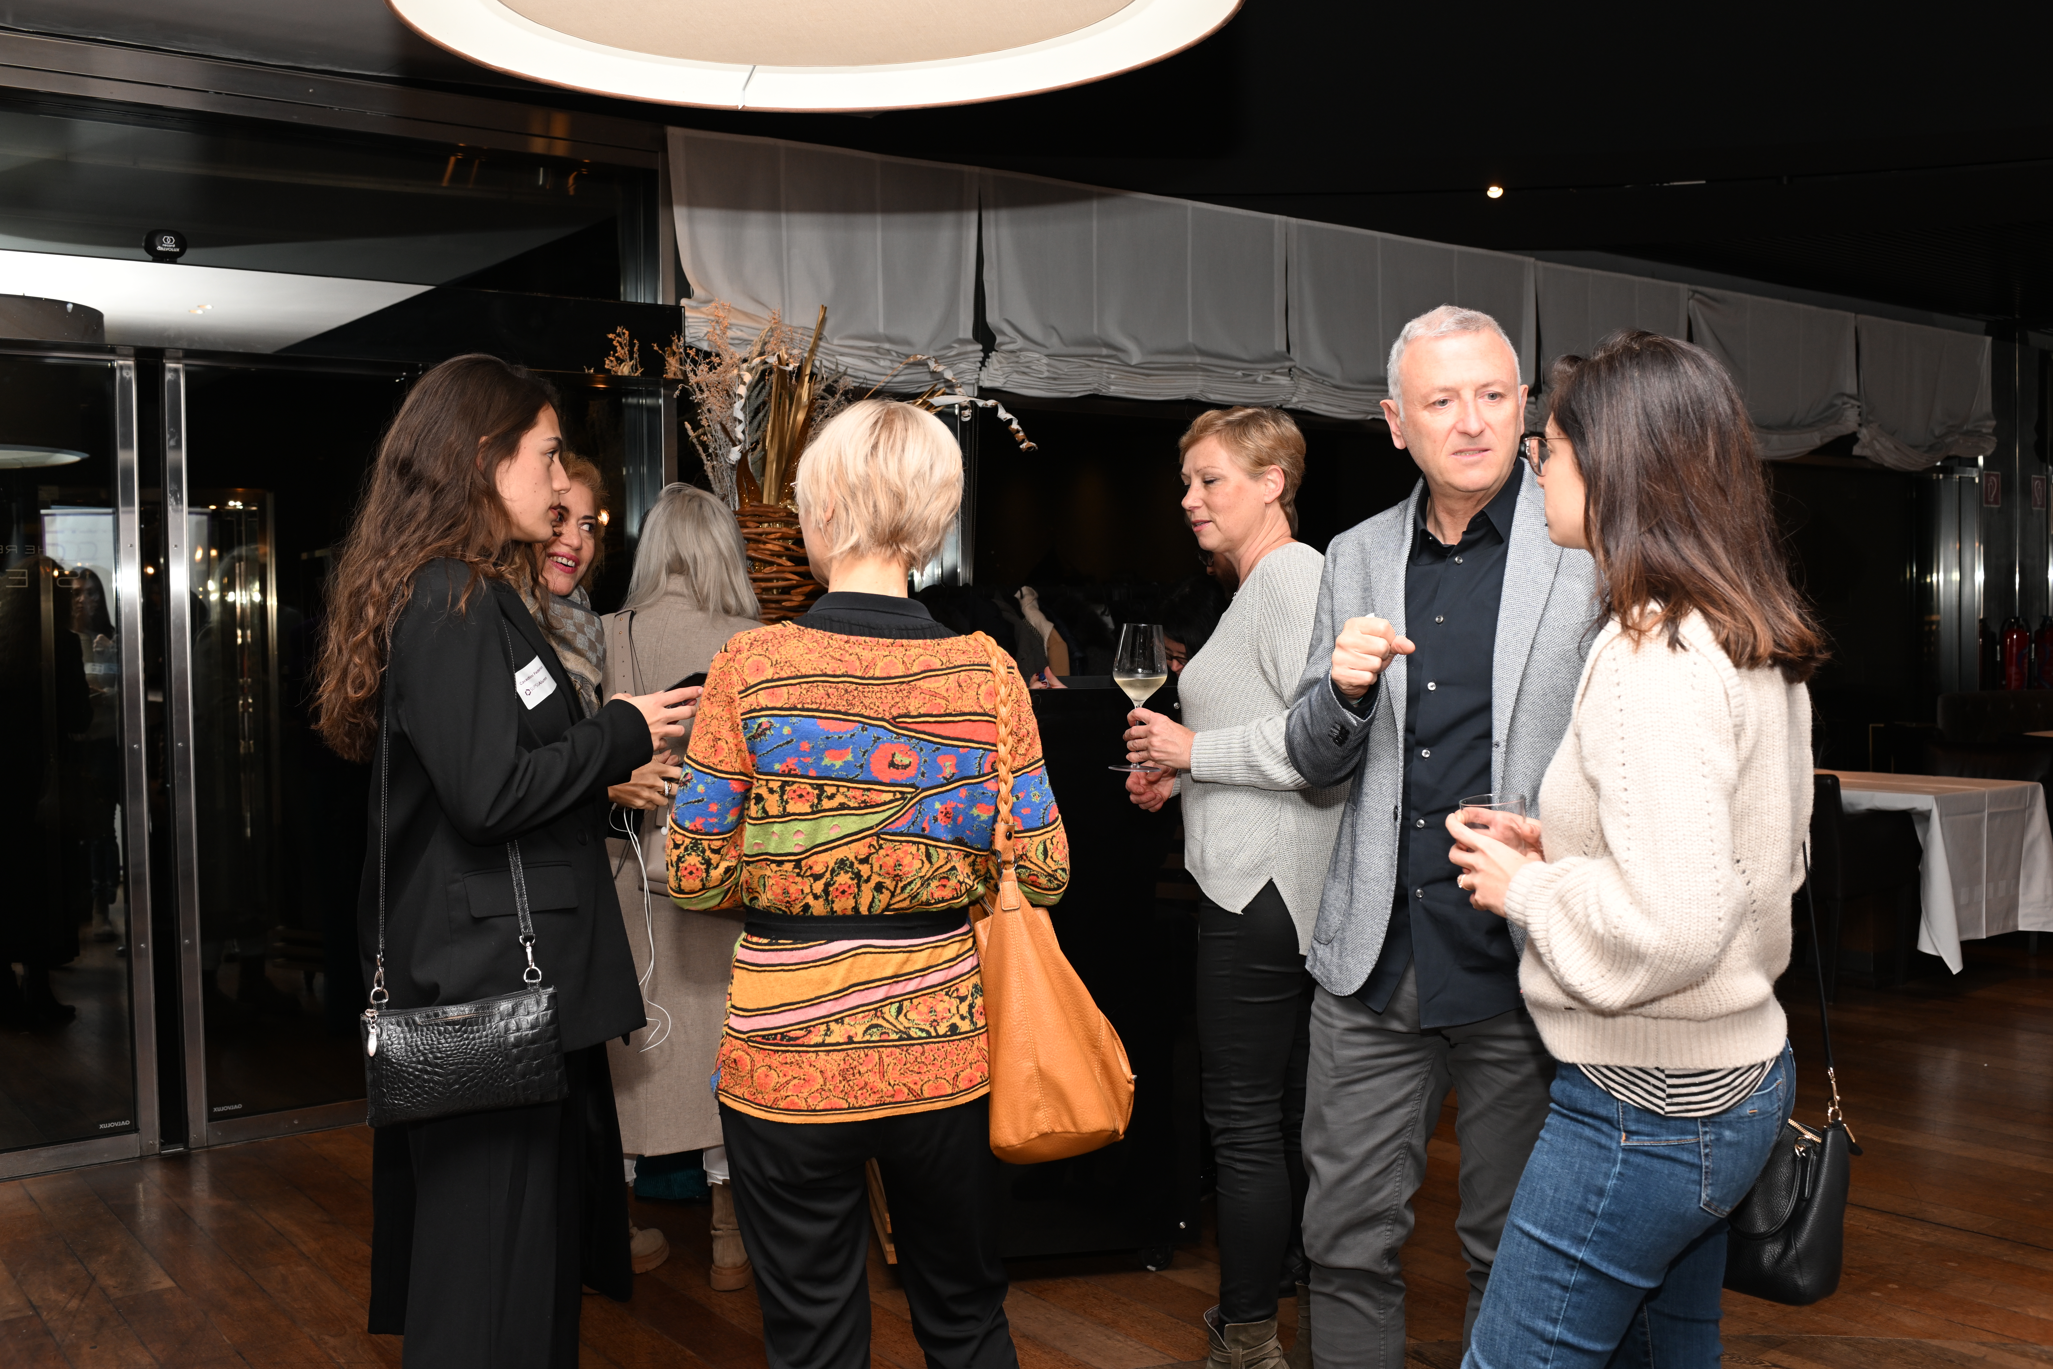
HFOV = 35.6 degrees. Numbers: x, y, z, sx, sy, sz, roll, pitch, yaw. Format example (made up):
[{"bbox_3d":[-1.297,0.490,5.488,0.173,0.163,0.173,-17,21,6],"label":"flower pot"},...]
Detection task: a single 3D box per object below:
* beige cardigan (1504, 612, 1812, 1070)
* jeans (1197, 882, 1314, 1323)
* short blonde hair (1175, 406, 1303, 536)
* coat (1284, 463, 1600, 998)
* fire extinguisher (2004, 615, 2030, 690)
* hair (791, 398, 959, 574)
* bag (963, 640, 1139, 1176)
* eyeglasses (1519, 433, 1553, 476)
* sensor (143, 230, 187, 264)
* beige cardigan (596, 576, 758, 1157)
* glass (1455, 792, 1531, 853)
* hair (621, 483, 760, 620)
[{"bbox_3d":[0.667,0.146,3.350,0.290,0.500,0.430,0,2,29],"label":"beige cardigan"},{"bbox_3d":[0.389,0.629,5.220,0.270,0.810,0.340,-1,2,5],"label":"jeans"},{"bbox_3d":[0.354,-0.347,5.200,0.205,0.210,0.180,-2,2,-37],"label":"short blonde hair"},{"bbox_3d":[0.532,0.057,3.930,0.460,0.650,0.310,-1,2,-5],"label":"coat"},{"bbox_3d":[5.552,-0.126,17.900,0.170,0.520,0.160,0,2,38],"label":"fire extinguisher"},{"bbox_3d":[-0.174,-0.235,3.740,0.195,0.205,0.205,-2,2,-18],"label":"hair"},{"bbox_3d":[0.029,0.240,3.680,0.170,0.585,0.310,-1,2,18],"label":"bag"},{"bbox_3d":[0.591,-0.239,3.330,0.140,0.047,0.140,0,2,24],"label":"eyeglasses"},{"bbox_3d":[-2.215,-1.130,8.220,0.065,0.087,0.115,0,2,38],"label":"sensor"},{"bbox_3d":[-0.688,0.376,6.450,0.470,1.130,0.300,-1,2,7],"label":"beige cardigan"},{"bbox_3d":[0.498,0.159,3.400,0.077,0.090,0.077,-1,2,0],"label":"glass"},{"bbox_3d":[-0.679,-0.269,6.450,0.255,0.285,0.220,-1,2,6],"label":"hair"}]

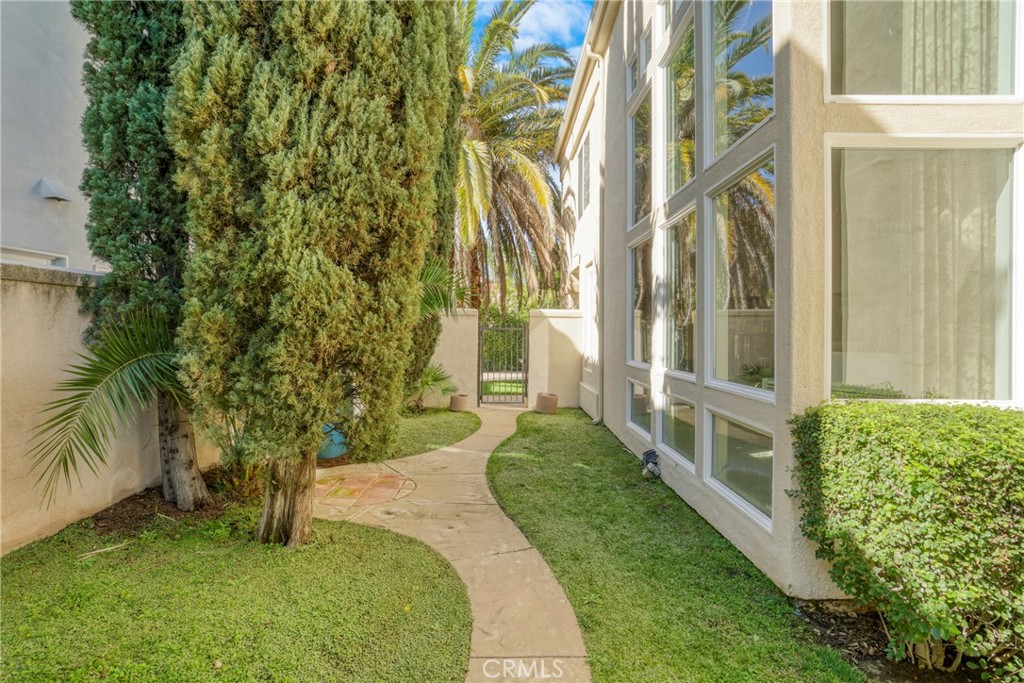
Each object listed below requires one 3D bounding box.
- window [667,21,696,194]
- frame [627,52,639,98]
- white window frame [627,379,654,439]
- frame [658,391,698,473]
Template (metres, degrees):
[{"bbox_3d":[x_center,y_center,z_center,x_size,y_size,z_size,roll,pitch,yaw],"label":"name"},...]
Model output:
[{"bbox_3d":[1.565,-2.120,4.785,0.100,1.460,1.040,0,1,-1],"label":"window"},{"bbox_3d":[1.540,-3.313,6.360,0.100,0.460,0.485,0,1,-1],"label":"frame"},{"bbox_3d":[1.557,0.790,6.150,0.080,0.590,1.080,0,1,0],"label":"white window frame"},{"bbox_3d":[1.564,0.812,4.832,0.100,0.595,1.070,0,1,-1],"label":"frame"}]

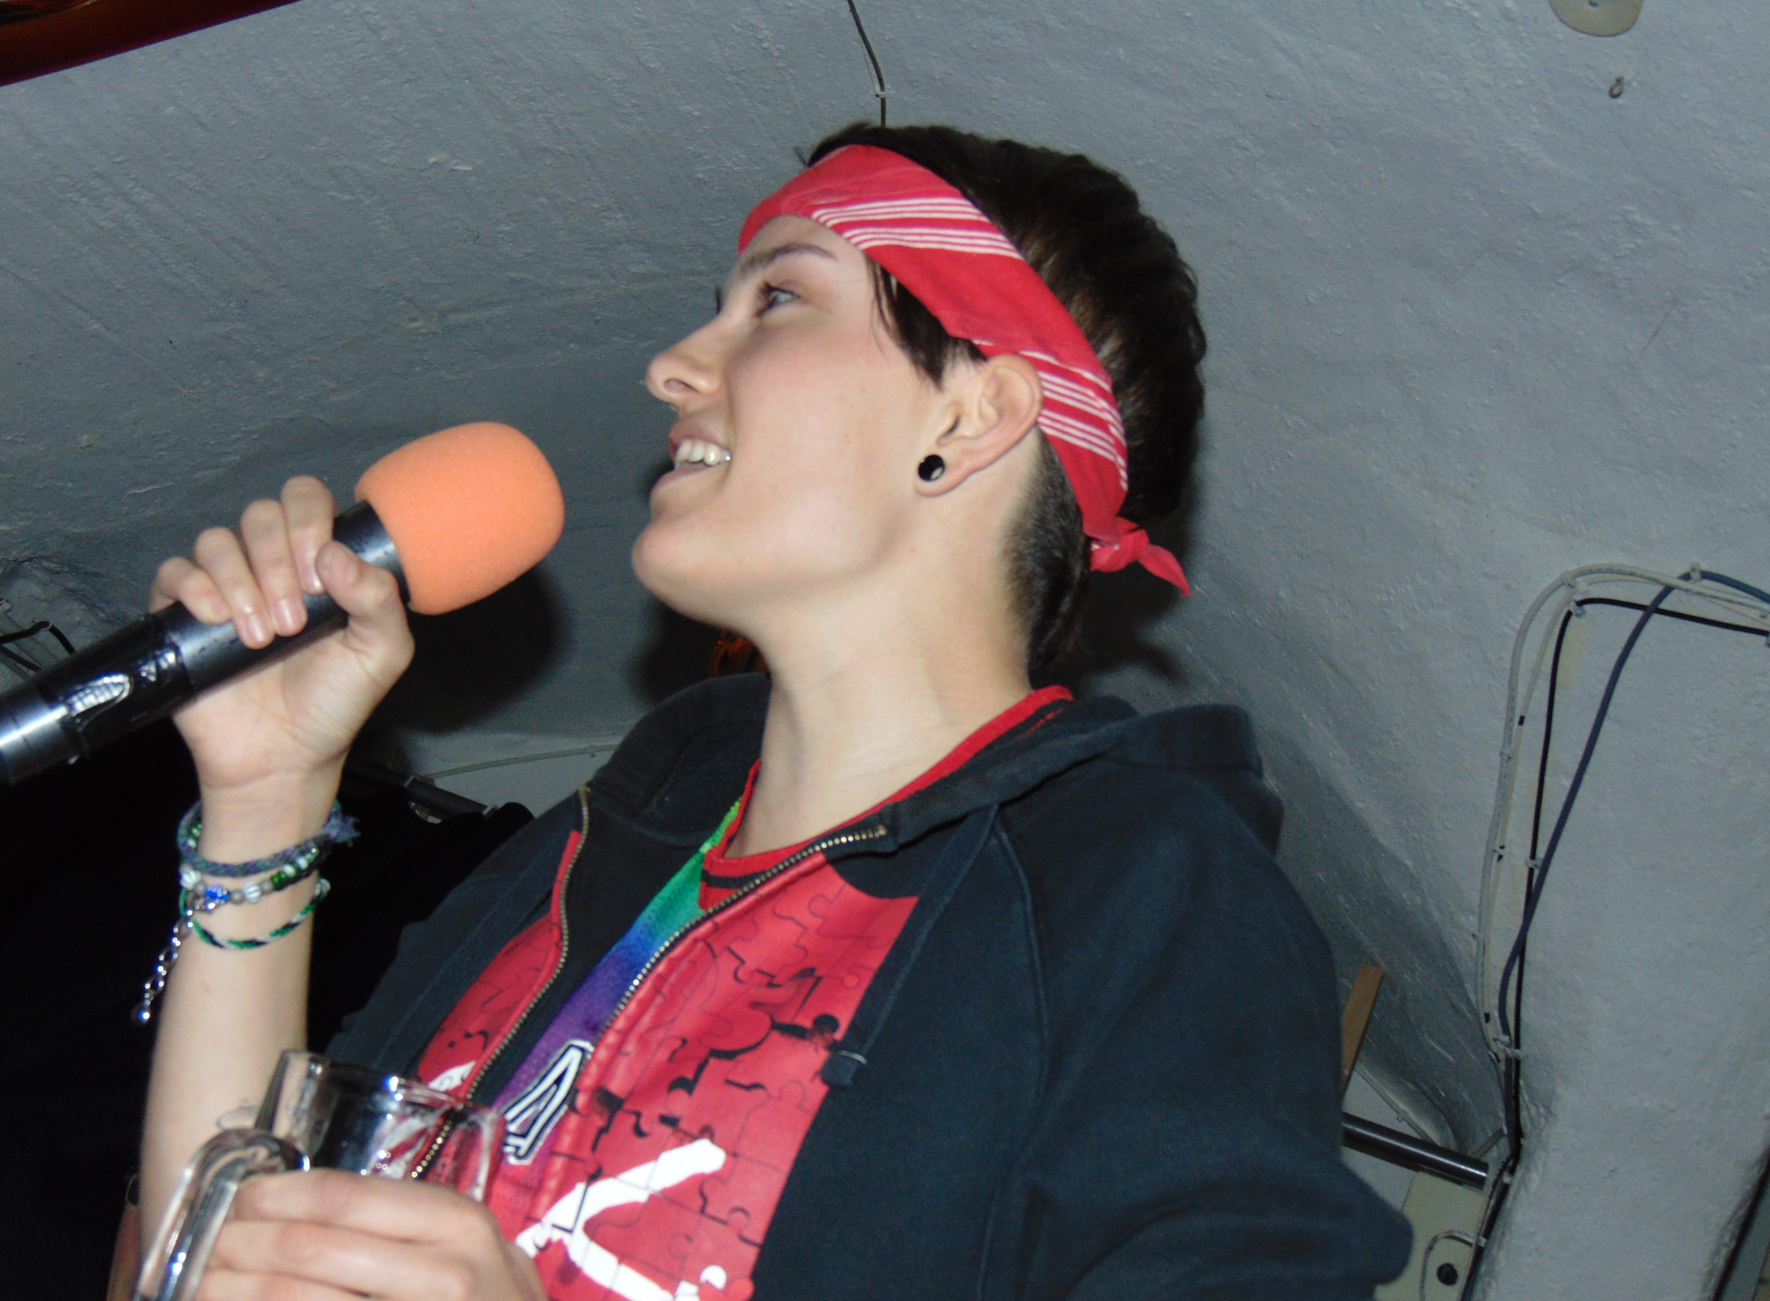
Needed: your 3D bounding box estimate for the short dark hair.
[{"bbox_3d":[0.037,-0.109,1.240,0.200,0.210,0.168,25,-16,-13],"label":"short dark hair"}]

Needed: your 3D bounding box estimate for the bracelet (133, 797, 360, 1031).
[{"bbox_3d":[-0.246,0.100,1.180,0.078,0.070,0.064,2,22,-14],"label":"bracelet"}]

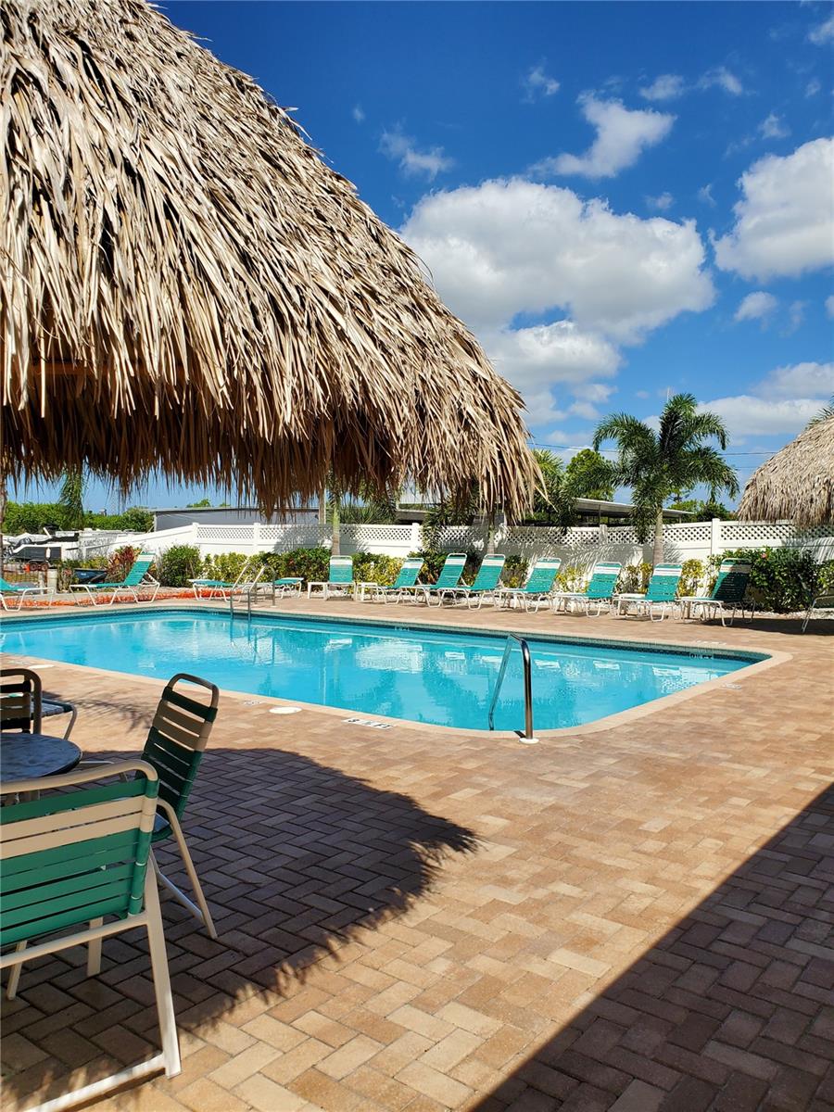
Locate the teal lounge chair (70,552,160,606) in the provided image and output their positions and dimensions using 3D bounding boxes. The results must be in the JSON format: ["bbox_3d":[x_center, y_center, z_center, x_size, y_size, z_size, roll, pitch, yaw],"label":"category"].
[{"bbox_3d":[-6.335,0.443,17.555,0.630,1.100,1.630,1,2,42],"label":"teal lounge chair"}]

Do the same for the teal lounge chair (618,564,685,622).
[{"bbox_3d":[4.554,0.657,16.067,0.660,1.059,1.680,2,2,41],"label":"teal lounge chair"}]

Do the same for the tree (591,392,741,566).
[{"bbox_3d":[5.133,-1.174,17.175,2.950,4.380,2.800,1,2,17],"label":"tree"}]

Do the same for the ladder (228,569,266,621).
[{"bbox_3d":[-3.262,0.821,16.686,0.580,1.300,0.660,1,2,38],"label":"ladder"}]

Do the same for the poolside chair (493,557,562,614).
[{"bbox_3d":[2.433,0.608,17.558,0.660,1.054,1.680,2,2,40],"label":"poolside chair"}]

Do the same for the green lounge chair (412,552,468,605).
[{"bbox_3d":[0.404,0.489,17.271,0.630,1.050,1.630,1,2,39],"label":"green lounge chair"}]

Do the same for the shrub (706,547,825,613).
[{"bbox_3d":[6.893,0.494,16.500,2.088,1.300,1.271,1,1,35],"label":"shrub"}]

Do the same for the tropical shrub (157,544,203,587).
[{"bbox_3d":[-6.517,0.292,22.900,1.169,1.169,1.118,1,1,35],"label":"tropical shrub"}]

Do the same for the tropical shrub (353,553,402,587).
[{"bbox_3d":[-0.990,0.449,21.000,1.195,1.014,0.944,1,1,35],"label":"tropical shrub"}]

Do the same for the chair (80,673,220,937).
[{"bbox_3d":[-1.147,0.921,3.049,0.650,0.900,0.580,-1,2,-35],"label":"chair"}]

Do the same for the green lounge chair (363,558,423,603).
[{"bbox_3d":[-0.431,0.575,19.438,0.660,0.985,1.680,2,2,44],"label":"green lounge chair"}]

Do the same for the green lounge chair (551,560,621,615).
[{"bbox_3d":[3.163,0.602,15.229,0.630,0.940,1.630,1,2,40],"label":"green lounge chair"}]

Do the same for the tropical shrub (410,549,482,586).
[{"bbox_3d":[0.669,0.415,19.217,1.600,1.100,1.050,1,2,38],"label":"tropical shrub"}]

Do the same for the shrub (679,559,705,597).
[{"bbox_3d":[5.549,0.544,16.919,0.550,0.980,0.550,0,1,0],"label":"shrub"}]

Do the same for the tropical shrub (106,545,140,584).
[{"bbox_3d":[-7.301,0.346,20.916,0.900,1.100,0.850,0,1,0],"label":"tropical shrub"}]

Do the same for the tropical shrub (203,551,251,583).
[{"bbox_3d":[-5.107,0.385,22.400,1.228,0.994,0.969,1,1,35],"label":"tropical shrub"}]

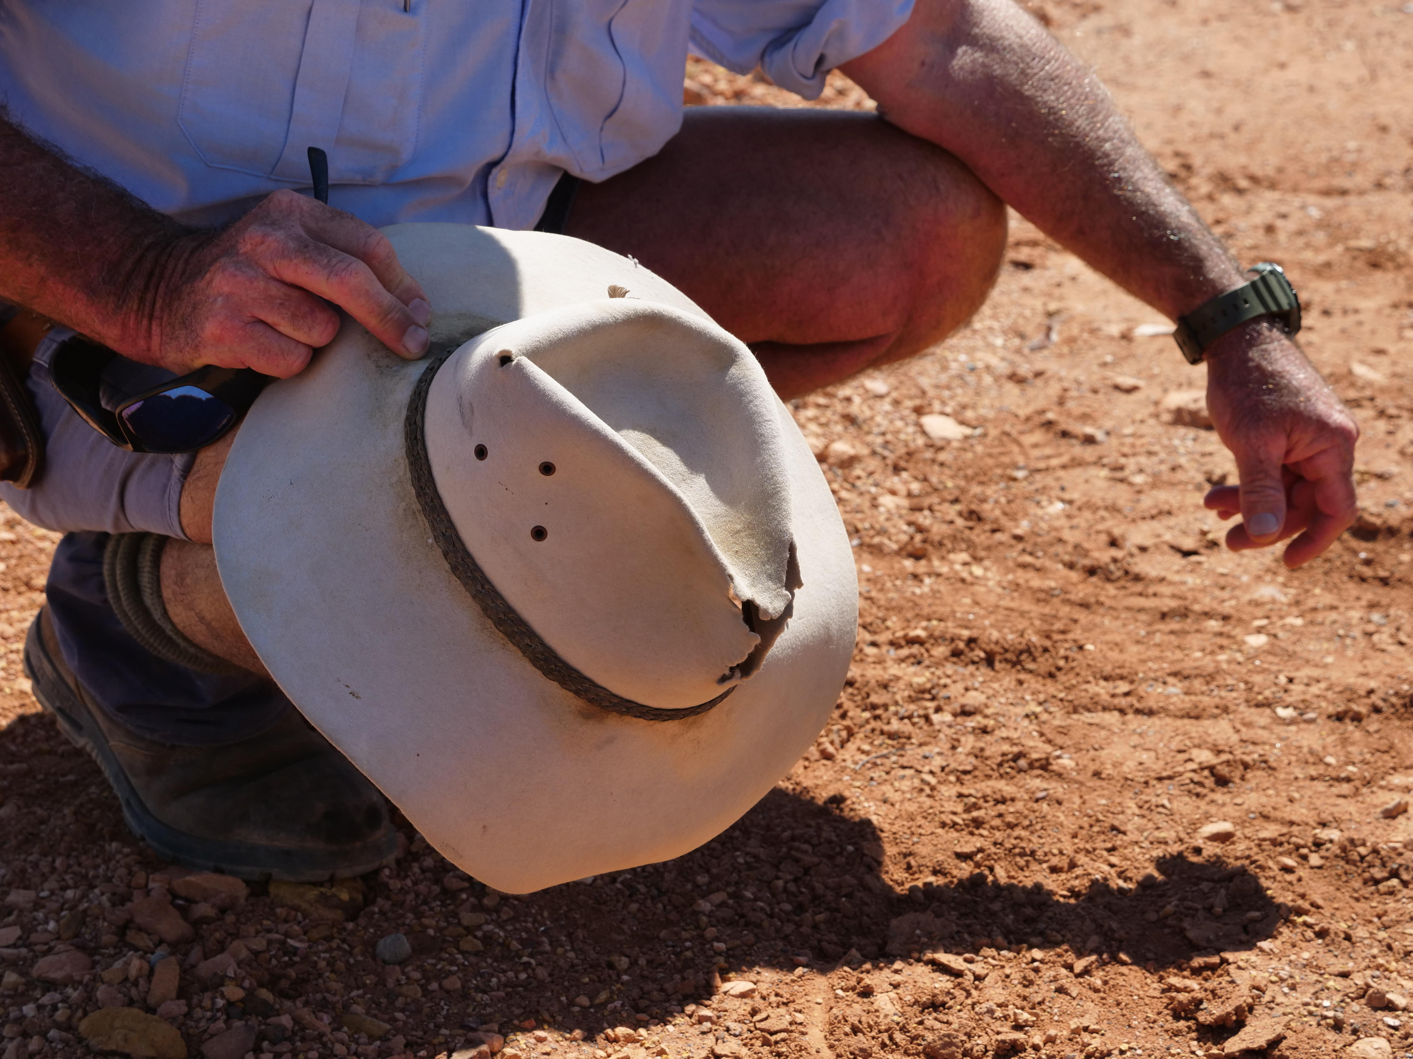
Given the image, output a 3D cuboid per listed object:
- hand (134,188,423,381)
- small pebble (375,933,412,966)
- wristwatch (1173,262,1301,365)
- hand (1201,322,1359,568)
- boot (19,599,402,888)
[{"bbox_3d":[-0.232,-0.132,1.540,0.155,0.075,0.090,9,48,20],"label":"hand"},{"bbox_3d":[-0.184,0.247,1.680,0.019,0.016,0.021,0,27,0],"label":"small pebble"},{"bbox_3d":[0.291,-0.119,1.570,0.065,0.038,0.060,-28,6,-3],"label":"wristwatch"},{"bbox_3d":[0.318,-0.047,1.580,0.078,0.130,0.085,-11,9,9],"label":"hand"},{"bbox_3d":[-0.314,0.115,1.770,0.285,0.125,0.115,31,39,31],"label":"boot"}]

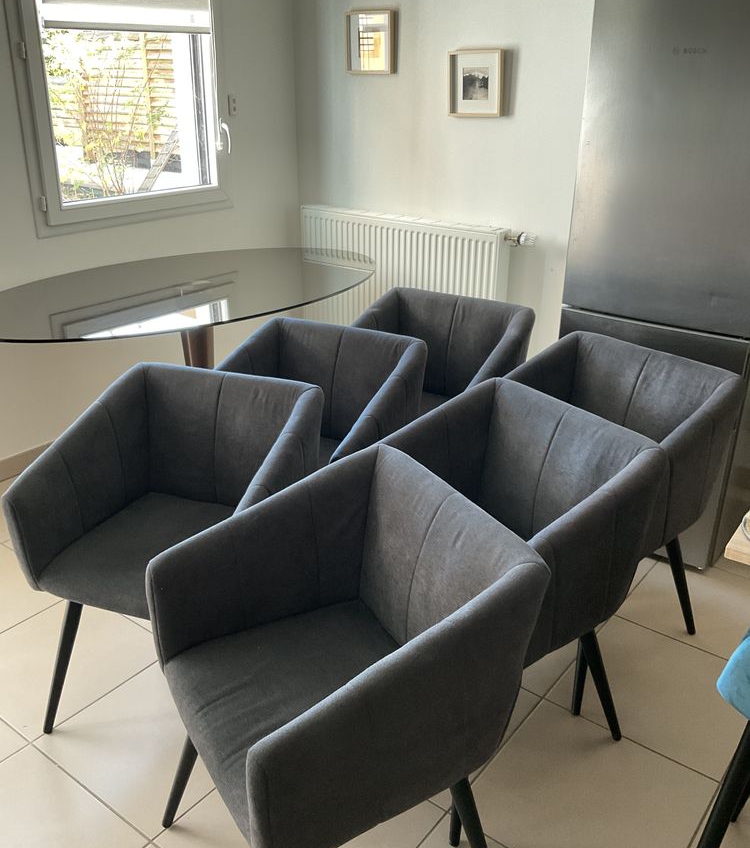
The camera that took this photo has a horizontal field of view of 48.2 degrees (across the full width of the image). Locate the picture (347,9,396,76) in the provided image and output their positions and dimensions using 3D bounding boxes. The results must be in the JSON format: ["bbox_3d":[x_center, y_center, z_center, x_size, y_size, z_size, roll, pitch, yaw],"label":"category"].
[{"bbox_3d":[-0.018,-1.714,3.772,0.250,0.253,0.042,17,29,34],"label":"picture"}]

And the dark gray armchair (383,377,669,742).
[{"bbox_3d":[0.250,0.392,2.000,0.585,0.810,0.589,-16,29,-34],"label":"dark gray armchair"}]

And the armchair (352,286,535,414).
[{"bbox_3d":[0.144,0.018,2.856,0.589,0.810,0.585,15,27,30],"label":"armchair"}]

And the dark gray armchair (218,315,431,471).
[{"bbox_3d":[-0.228,0.174,2.492,0.589,0.810,0.585,13,26,26],"label":"dark gray armchair"}]

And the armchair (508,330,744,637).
[{"bbox_3d":[0.576,0.233,2.368,0.585,0.810,0.589,-19,30,-37],"label":"armchair"}]

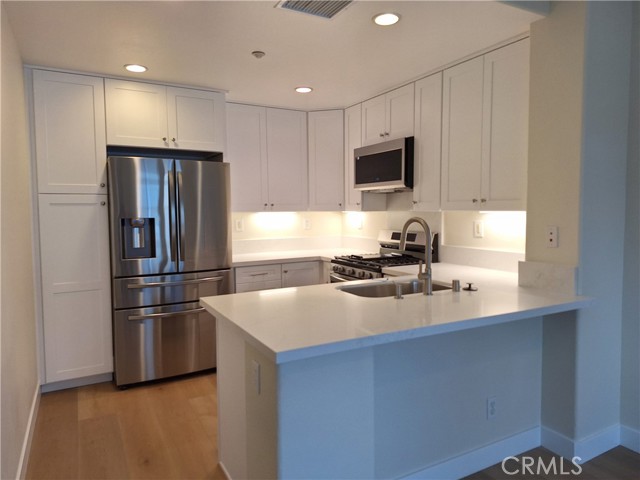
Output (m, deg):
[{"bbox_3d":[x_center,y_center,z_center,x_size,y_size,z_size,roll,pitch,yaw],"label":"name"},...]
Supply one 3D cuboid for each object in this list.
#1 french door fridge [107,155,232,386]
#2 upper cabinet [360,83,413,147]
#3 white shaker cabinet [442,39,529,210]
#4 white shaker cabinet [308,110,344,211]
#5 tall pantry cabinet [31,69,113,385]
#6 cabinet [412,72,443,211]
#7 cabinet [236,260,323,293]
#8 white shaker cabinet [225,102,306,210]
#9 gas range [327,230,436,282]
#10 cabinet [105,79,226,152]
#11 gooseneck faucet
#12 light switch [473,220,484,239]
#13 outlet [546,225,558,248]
[{"bbox_3d":[-1.345,0.234,3.770,0.907,1.779,0.855,-2,4,-29],"label":"french door fridge"},{"bbox_3d":[0.731,-1.093,3.868,0.318,0.430,0.759,-2,4,-28],"label":"upper cabinet"},{"bbox_3d":[1.234,-0.725,2.967,0.318,1.047,0.726,-2,4,-28],"label":"white shaker cabinet"},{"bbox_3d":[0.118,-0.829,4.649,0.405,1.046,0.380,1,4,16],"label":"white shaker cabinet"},{"bbox_3d":[-2.007,-0.071,3.503,0.462,2.359,0.645,-2,4,-28],"label":"tall pantry cabinet"},{"bbox_3d":[0.996,-0.755,3.430,0.337,1.046,0.303,-2,4,-29],"label":"cabinet"},{"bbox_3d":[-0.534,0.652,4.404,0.884,0.876,0.618,-2,4,-29],"label":"cabinet"},{"bbox_3d":[-0.609,-0.812,4.446,0.914,1.046,0.335,-2,4,-29],"label":"white shaker cabinet"},{"bbox_3d":[0.574,0.525,3.898,0.685,1.183,0.758,-2,4,-29],"label":"gas range"},{"bbox_3d":[-1.396,-1.021,3.774,0.933,0.504,0.645,-2,4,-28],"label":"cabinet"},{"bbox_3d":[0.536,0.085,2.463,0.100,0.430,0.260,-3,5,-32],"label":"gooseneck faucet"},{"bbox_3d":[1.255,-0.081,3.348,0.012,0.122,0.086,-2,4,-29],"label":"light switch"},{"bbox_3d":[1.333,-0.015,2.441,0.010,0.118,0.072,-2,4,-28],"label":"outlet"}]

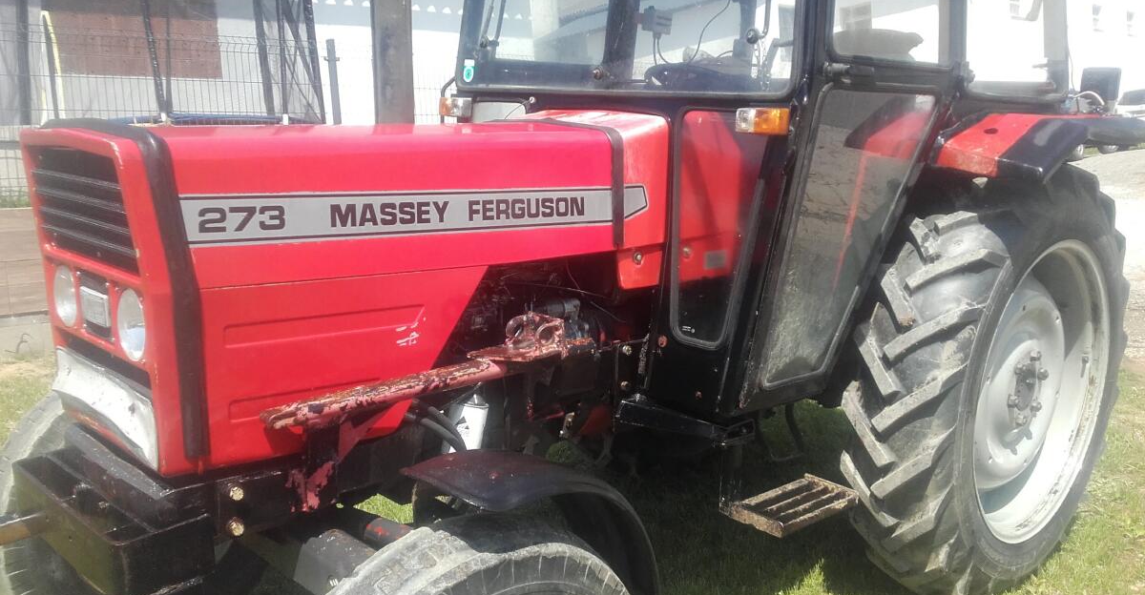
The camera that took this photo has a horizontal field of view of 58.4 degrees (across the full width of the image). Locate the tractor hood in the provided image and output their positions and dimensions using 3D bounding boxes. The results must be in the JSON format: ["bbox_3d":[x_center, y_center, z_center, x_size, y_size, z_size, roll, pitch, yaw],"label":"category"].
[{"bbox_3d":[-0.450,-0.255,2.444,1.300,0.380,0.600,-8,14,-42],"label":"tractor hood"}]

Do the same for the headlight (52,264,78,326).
[{"bbox_3d":[-1.055,-0.007,2.179,0.060,0.137,0.137,-8,14,-42],"label":"headlight"}]

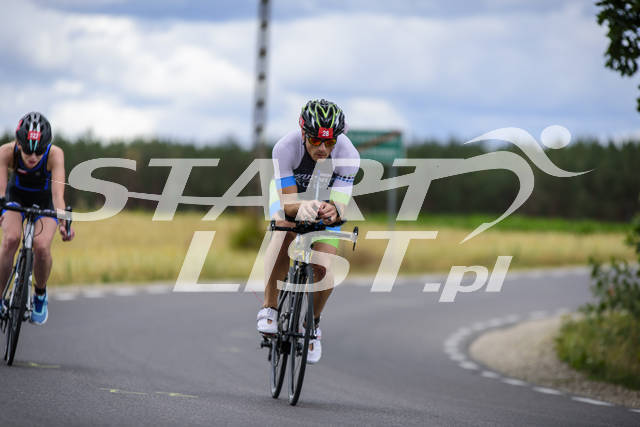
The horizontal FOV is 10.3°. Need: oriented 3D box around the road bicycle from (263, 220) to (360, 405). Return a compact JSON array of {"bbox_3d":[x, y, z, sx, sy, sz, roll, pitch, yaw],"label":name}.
[{"bbox_3d":[-0.121,0.444,17.283,0.430,0.940,1.655,6,-1,-5],"label":"road bicycle"}]

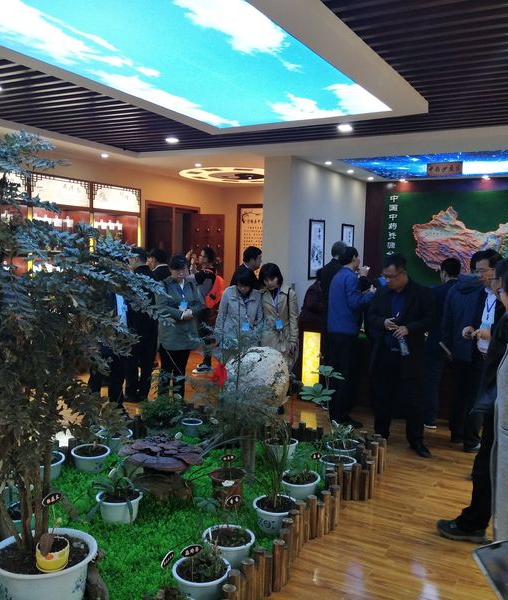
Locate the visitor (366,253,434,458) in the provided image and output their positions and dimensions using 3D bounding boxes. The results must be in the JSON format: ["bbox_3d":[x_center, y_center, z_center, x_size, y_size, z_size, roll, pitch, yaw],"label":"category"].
[{"bbox_3d":[1.298,0.450,5.273,0.550,1.706,0.380,3,5,22],"label":"visitor"}]

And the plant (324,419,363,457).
[{"bbox_3d":[0.713,1.132,4.754,0.290,0.370,0.290,4,5,30],"label":"plant"}]

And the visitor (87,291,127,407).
[{"bbox_3d":[-1.489,0.258,6.150,0.360,1.680,0.470,6,6,41],"label":"visitor"}]

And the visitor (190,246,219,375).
[{"bbox_3d":[-0.654,0.134,8.520,0.500,1.752,0.460,1,4,-5],"label":"visitor"}]

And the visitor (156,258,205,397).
[{"bbox_3d":[-0.828,0.325,6.629,0.480,1.637,0.340,0,4,-16],"label":"visitor"}]

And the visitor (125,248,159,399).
[{"bbox_3d":[-1.190,0.274,6.300,0.330,1.644,0.470,6,6,41],"label":"visitor"}]

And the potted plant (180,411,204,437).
[{"bbox_3d":[-0.555,1.123,5.445,0.210,0.225,0.210,2,4,0],"label":"potted plant"}]

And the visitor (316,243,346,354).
[{"bbox_3d":[0.886,0.281,6.300,0.380,1.781,0.480,-2,6,-37],"label":"visitor"}]

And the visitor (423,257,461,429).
[{"bbox_3d":[1.916,0.422,6.033,0.500,1.686,0.400,0,4,-20],"label":"visitor"}]

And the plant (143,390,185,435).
[{"bbox_3d":[-0.792,0.976,5.258,0.370,0.400,0.370,2,5,0],"label":"plant"}]

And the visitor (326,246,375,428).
[{"bbox_3d":[0.900,0.348,5.850,0.420,1.722,0.460,-2,6,-37],"label":"visitor"}]

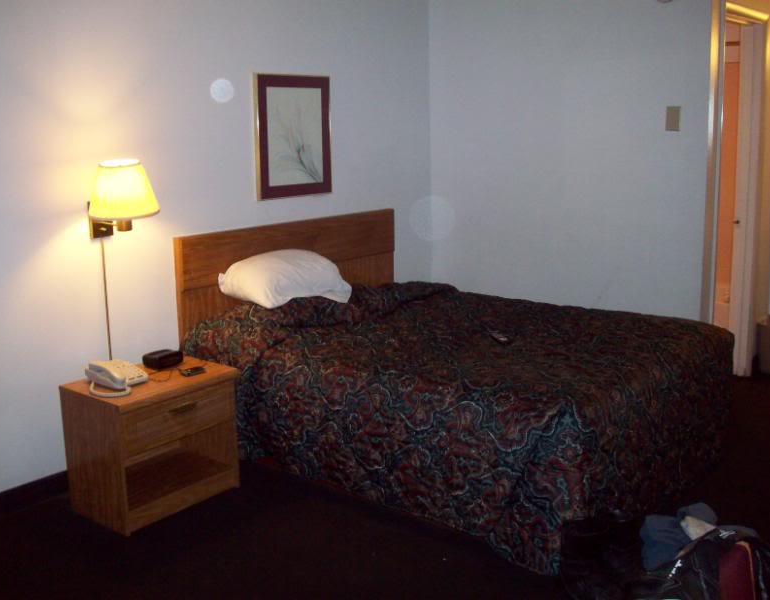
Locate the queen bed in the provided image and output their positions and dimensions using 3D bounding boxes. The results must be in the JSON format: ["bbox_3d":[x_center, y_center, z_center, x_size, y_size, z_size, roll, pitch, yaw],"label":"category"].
[{"bbox_3d":[0.322,0.217,3.942,1.974,1.071,1.560,7,13,38],"label":"queen bed"}]

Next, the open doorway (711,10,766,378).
[{"bbox_3d":[1.905,-0.504,4.784,0.120,2.103,0.915,7,13,38],"label":"open doorway"}]

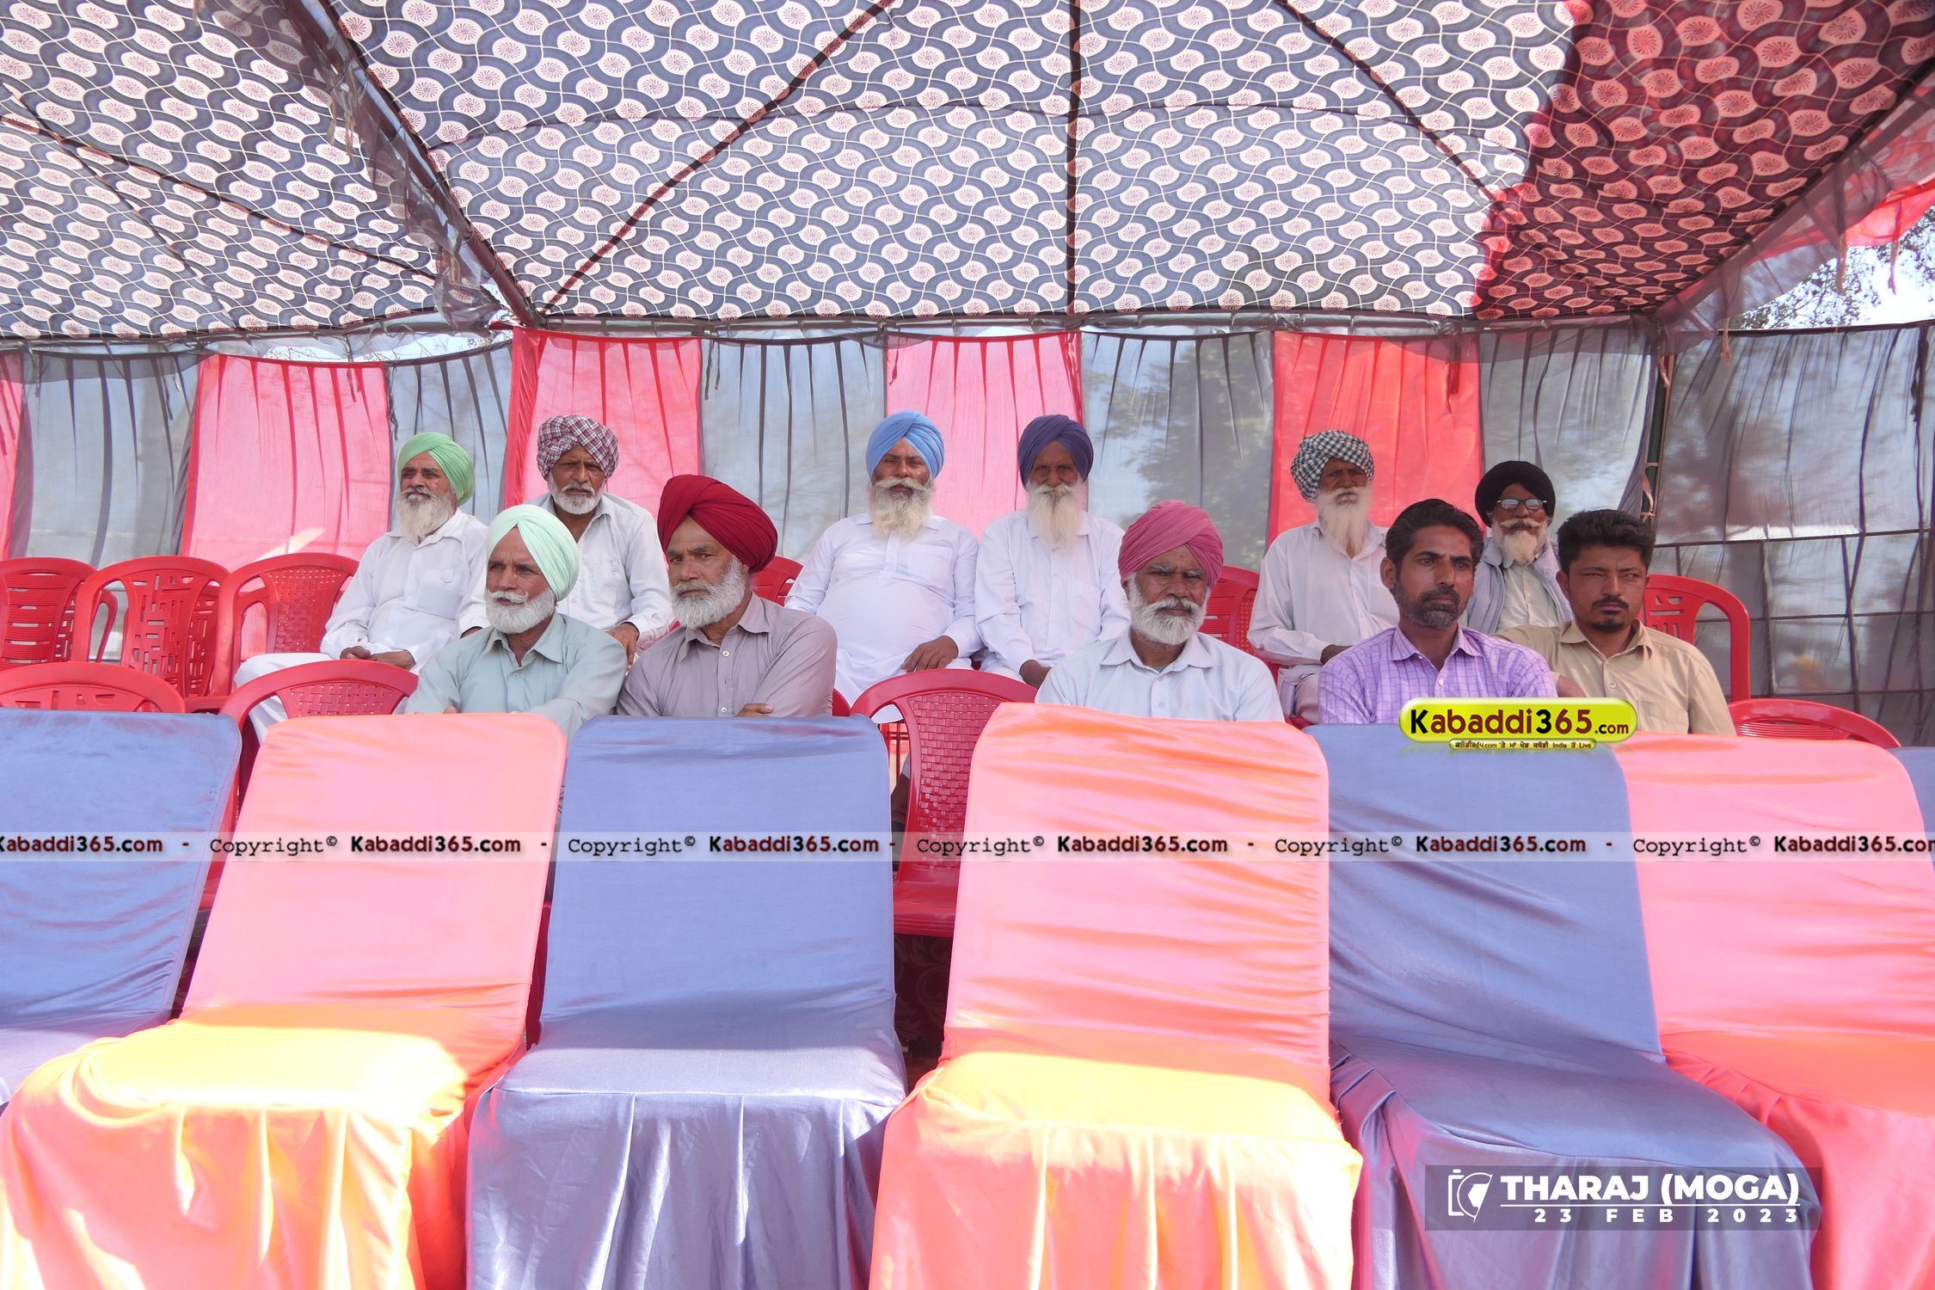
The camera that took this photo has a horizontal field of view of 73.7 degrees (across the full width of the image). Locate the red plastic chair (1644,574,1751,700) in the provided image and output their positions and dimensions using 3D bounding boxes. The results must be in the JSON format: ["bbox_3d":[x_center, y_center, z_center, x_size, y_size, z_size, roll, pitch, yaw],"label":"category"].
[{"bbox_3d":[1.990,0.238,3.430,0.460,0.875,0.530,1,-1,3],"label":"red plastic chair"}]

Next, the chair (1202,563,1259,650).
[{"bbox_3d":[0.720,0.170,3.660,0.470,0.860,0.530,0,-3,0],"label":"chair"}]

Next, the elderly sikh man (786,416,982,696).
[{"bbox_3d":[-0.185,-0.001,3.360,0.580,1.290,0.780,1,-1,2],"label":"elderly sikh man"}]

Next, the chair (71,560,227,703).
[{"bbox_3d":[-2.330,0.178,3.450,0.460,0.875,0.530,1,-1,-3],"label":"chair"}]

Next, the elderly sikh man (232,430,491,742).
[{"bbox_3d":[-1.570,-0.030,3.490,0.550,1.210,0.740,0,-3,8],"label":"elderly sikh man"}]

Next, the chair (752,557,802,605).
[{"bbox_3d":[-0.670,0.155,3.660,0.470,0.860,0.530,0,-3,0],"label":"chair"}]

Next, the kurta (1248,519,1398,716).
[{"bbox_3d":[1.020,-0.043,3.430,0.530,0.630,0.520,1,-1,2],"label":"kurta"}]

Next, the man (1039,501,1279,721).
[{"bbox_3d":[0.375,0.327,2.450,0.540,1.230,0.800,1,-1,5],"label":"man"}]

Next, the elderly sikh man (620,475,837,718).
[{"bbox_3d":[-0.520,0.295,2.470,0.540,1.270,0.800,1,-1,11],"label":"elderly sikh man"}]

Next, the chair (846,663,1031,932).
[{"bbox_3d":[-0.020,0.465,2.450,0.550,0.840,0.570,0,0,3],"label":"chair"}]

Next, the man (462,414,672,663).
[{"bbox_3d":[-1.050,-0.003,3.370,0.580,1.270,0.780,1,-1,-5],"label":"man"}]

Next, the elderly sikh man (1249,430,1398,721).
[{"bbox_3d":[1.030,-0.022,3.500,0.520,1.240,0.730,0,-3,0],"label":"elderly sikh man"}]

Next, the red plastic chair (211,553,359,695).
[{"bbox_3d":[-1.985,0.145,3.660,0.470,0.860,0.530,1,-3,-3],"label":"red plastic chair"}]

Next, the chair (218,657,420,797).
[{"bbox_3d":[-1.320,0.444,2.490,0.470,0.860,0.530,1,-3,-3],"label":"chair"}]

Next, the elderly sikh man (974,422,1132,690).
[{"bbox_3d":[0.245,-0.045,3.490,0.490,1.270,0.730,0,-3,1],"label":"elderly sikh man"}]

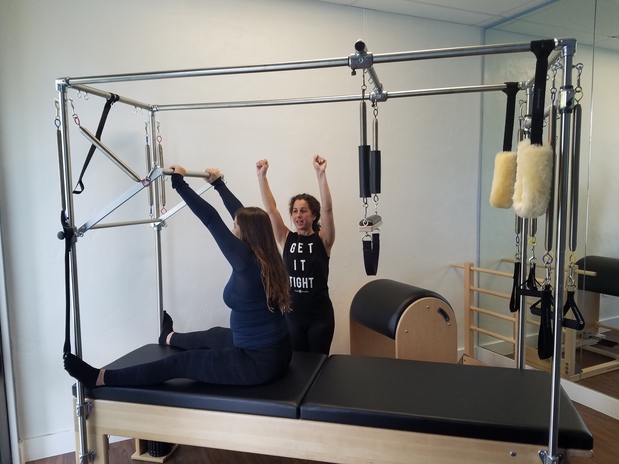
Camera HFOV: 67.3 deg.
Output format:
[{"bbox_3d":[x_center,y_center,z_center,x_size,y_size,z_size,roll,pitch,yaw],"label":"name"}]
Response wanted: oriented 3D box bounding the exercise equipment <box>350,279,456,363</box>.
[{"bbox_3d":[0.689,0.855,3.477,0.560,0.915,0.610,-3,6,-26],"label":"exercise equipment"}]

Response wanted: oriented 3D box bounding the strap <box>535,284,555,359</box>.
[{"bbox_3d":[0.904,0.344,1.784,0.062,0.294,0.055,1,5,14],"label":"strap"}]

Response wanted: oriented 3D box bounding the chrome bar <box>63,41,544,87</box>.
[{"bbox_3d":[-0.120,-0.699,1.951,2.160,0.036,0.036,1,5,14],"label":"chrome bar"}]

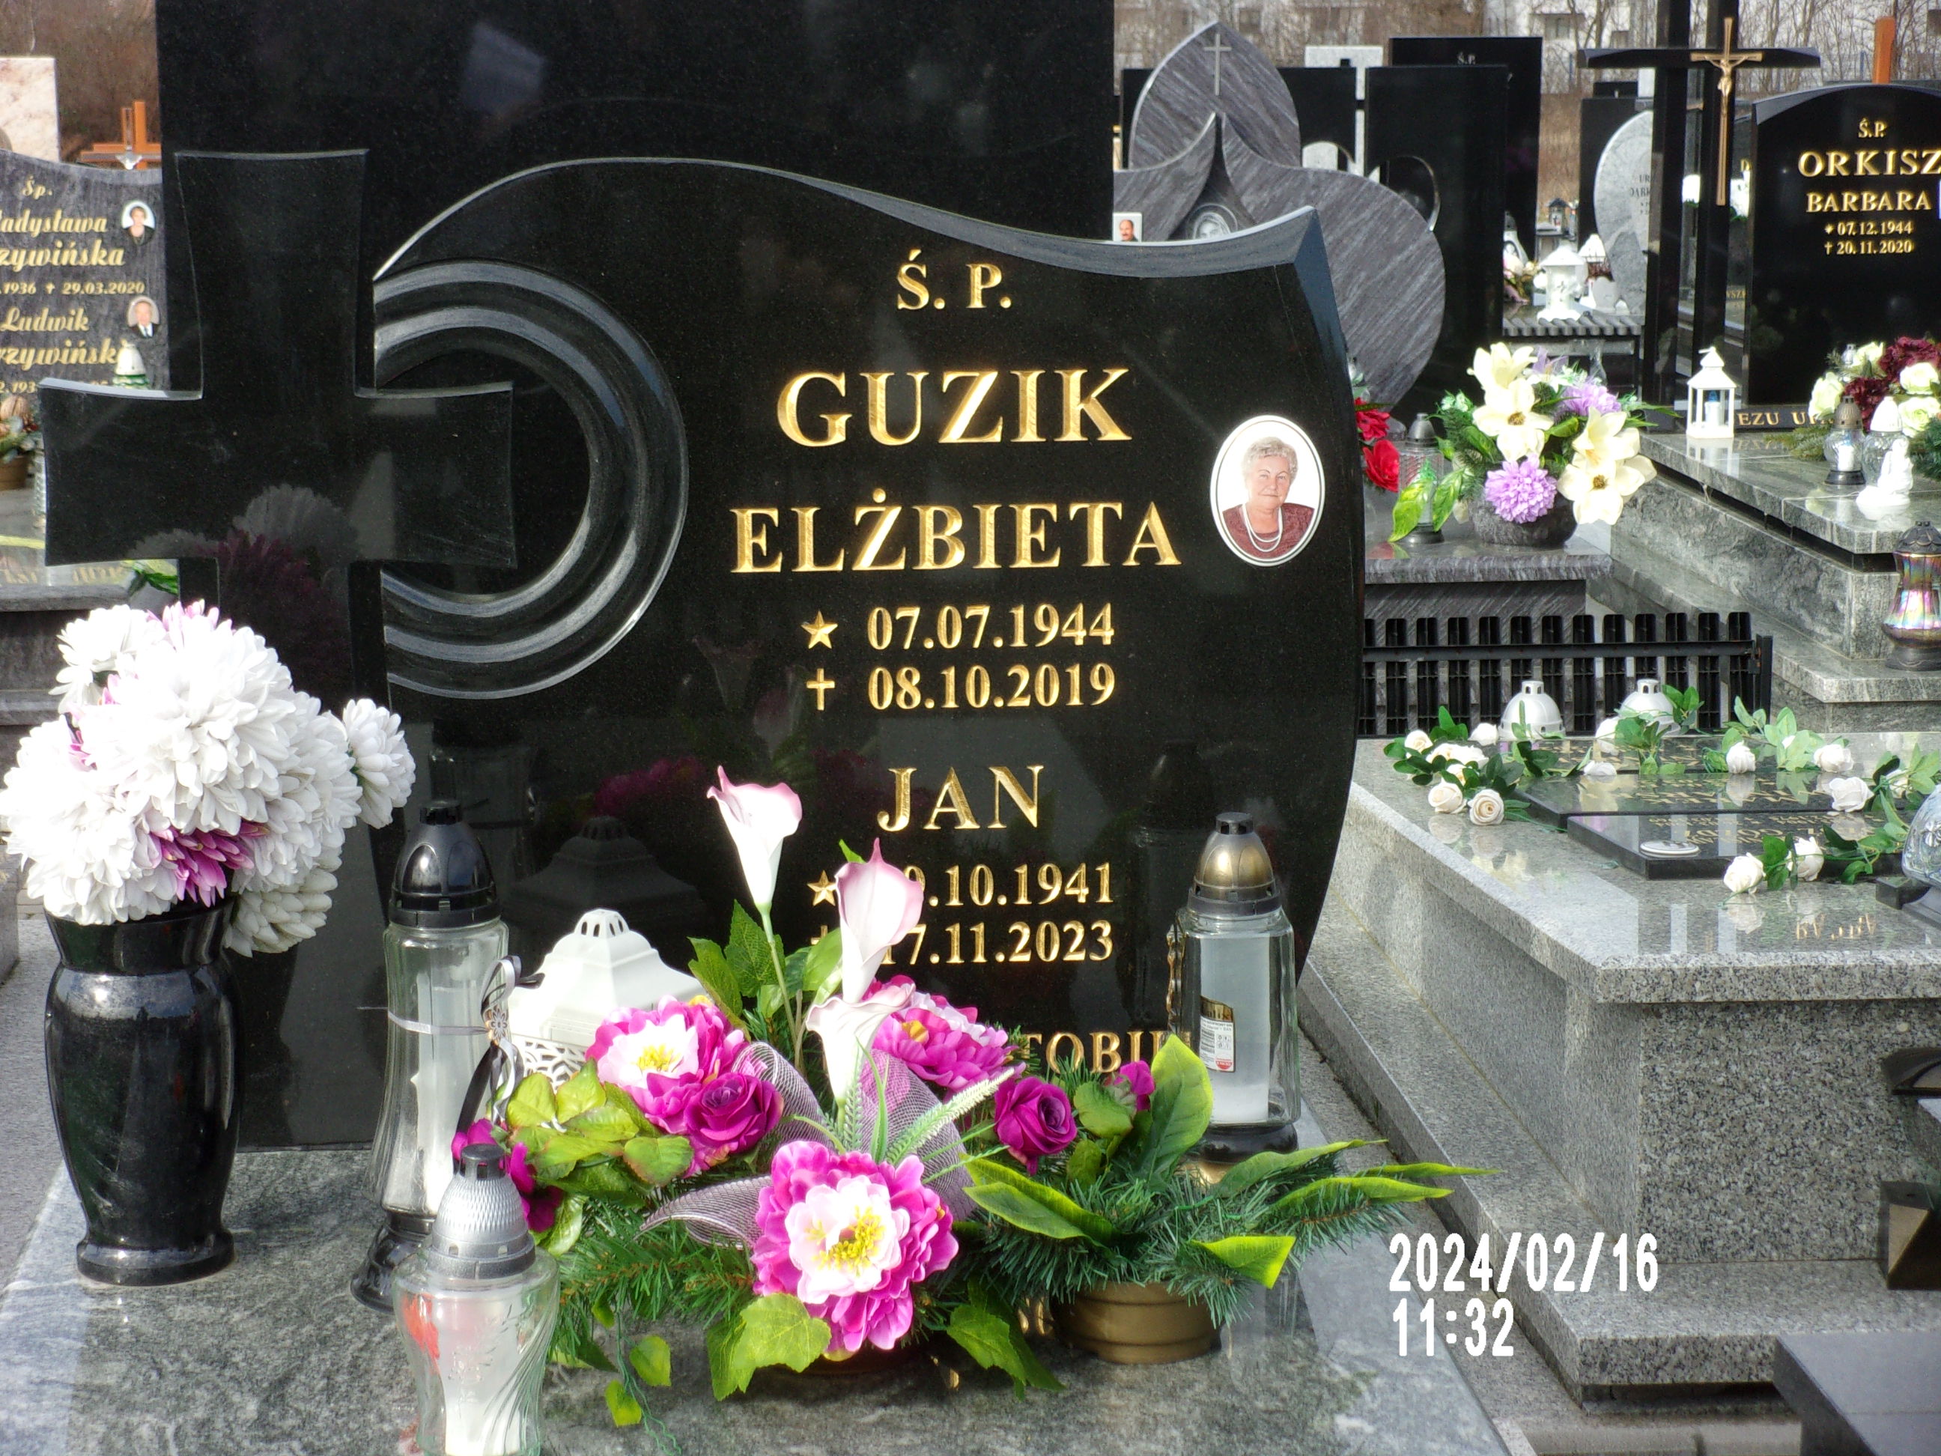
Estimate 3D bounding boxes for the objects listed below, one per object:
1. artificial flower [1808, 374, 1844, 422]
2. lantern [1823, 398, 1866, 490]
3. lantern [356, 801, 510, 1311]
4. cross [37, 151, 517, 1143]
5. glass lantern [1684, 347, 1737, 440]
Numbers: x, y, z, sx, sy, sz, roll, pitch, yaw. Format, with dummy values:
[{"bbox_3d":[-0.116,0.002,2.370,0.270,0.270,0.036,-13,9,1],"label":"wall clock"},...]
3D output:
[{"bbox_3d":[1.851,-0.714,9.463,0.075,0.105,0.075,2,10,10],"label":"artificial flower"},{"bbox_3d":[1.818,-0.597,9.088,0.087,0.177,0.087,-1,10,-4],"label":"lantern"},{"bbox_3d":[-0.378,0.224,3.057,0.100,0.349,0.100,-1,10,-4],"label":"lantern"},{"bbox_3d":[-0.521,-0.057,3.333,0.353,0.758,0.080,-1,10,-5],"label":"cross"},{"bbox_3d":[1.692,-0.768,9.983,0.088,0.204,0.088,-1,10,-4],"label":"glass lantern"}]

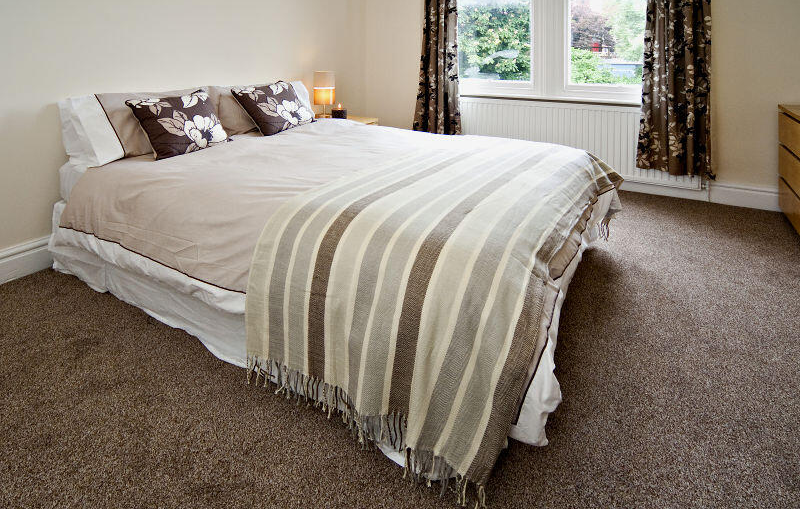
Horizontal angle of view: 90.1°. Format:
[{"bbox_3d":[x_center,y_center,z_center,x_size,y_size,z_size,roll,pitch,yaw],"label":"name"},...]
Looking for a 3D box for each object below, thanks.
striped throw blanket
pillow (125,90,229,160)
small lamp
[{"bbox_3d":[0.330,-0.080,1.720,0.980,0.550,1.750,12,26,26],"label":"striped throw blanket"},{"bbox_3d":[-1.224,-0.745,2.234,0.150,0.430,0.460,-37,-1,36],"label":"pillow"},{"bbox_3d":[-0.645,-1.354,3.380,0.185,0.390,0.185,0,23,0],"label":"small lamp"}]

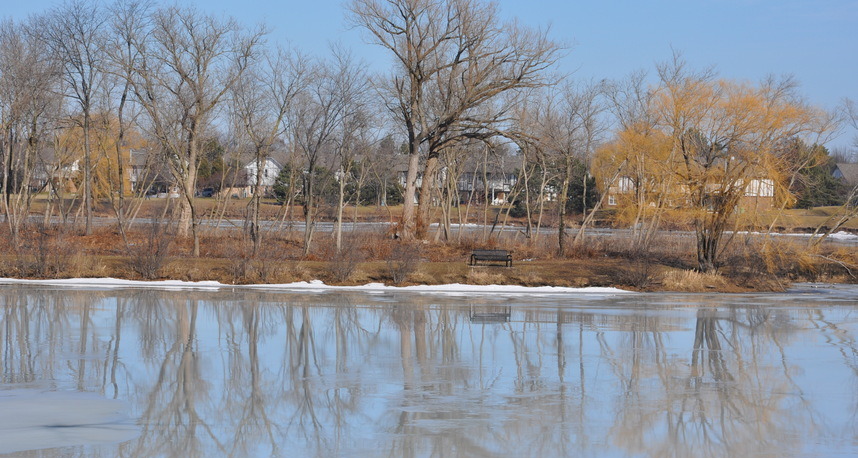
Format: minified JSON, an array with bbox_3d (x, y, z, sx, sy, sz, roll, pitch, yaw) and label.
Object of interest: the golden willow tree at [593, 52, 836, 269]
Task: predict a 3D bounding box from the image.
[{"bbox_3d":[14.499,-3.264,153.000,12.040,10.930,10.500,1,1,0],"label":"golden willow tree"}]

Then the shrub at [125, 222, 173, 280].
[{"bbox_3d":[-13.407,1.075,144.500,2.290,2.770,2.200,1,1,0],"label":"shrub"}]

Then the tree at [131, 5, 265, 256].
[{"bbox_3d":[-13.400,-5.875,175.000,7.760,14.240,7.500,1,1,0],"label":"tree"}]

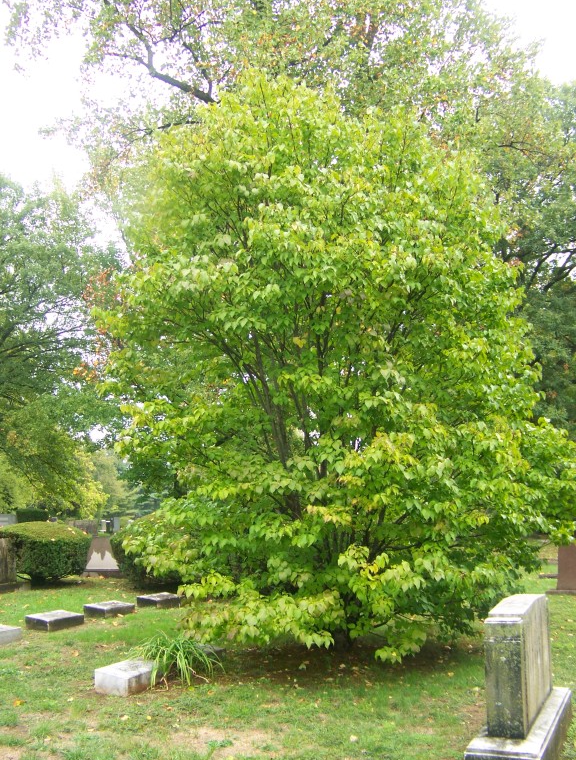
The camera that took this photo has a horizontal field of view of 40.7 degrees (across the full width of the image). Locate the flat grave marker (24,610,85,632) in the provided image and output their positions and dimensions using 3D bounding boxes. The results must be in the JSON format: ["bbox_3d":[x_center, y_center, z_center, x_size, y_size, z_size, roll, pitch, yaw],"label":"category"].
[{"bbox_3d":[-2.744,2.834,9.159,0.334,0.127,0.608,-4,-10,25],"label":"flat grave marker"}]

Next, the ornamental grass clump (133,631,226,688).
[{"bbox_3d":[-0.948,2.361,6.640,0.740,0.350,0.660,2,-9,-8],"label":"ornamental grass clump"}]

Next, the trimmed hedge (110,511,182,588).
[{"bbox_3d":[-2.052,2.873,13.239,1.850,1.260,1.700,2,-9,-8],"label":"trimmed hedge"}]

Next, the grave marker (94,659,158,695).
[{"bbox_3d":[-1.250,2.411,6.324,0.312,0.155,0.610,-4,-10,25],"label":"grave marker"}]

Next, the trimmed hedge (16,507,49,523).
[{"bbox_3d":[-8.795,4.905,26.827,1.200,1.120,1.100,3,-9,-18],"label":"trimmed hedge"}]

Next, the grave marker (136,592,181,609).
[{"bbox_3d":[-1.824,3.122,11.043,0.334,0.127,0.608,-4,-10,25],"label":"grave marker"}]

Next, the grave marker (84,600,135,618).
[{"bbox_3d":[-2.328,2.986,10.139,0.334,0.121,0.608,-4,-10,25],"label":"grave marker"}]

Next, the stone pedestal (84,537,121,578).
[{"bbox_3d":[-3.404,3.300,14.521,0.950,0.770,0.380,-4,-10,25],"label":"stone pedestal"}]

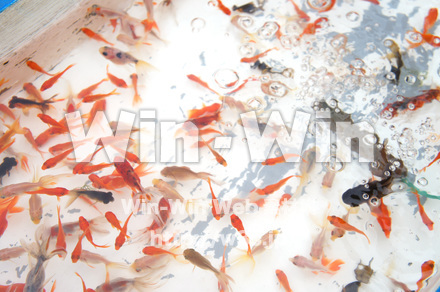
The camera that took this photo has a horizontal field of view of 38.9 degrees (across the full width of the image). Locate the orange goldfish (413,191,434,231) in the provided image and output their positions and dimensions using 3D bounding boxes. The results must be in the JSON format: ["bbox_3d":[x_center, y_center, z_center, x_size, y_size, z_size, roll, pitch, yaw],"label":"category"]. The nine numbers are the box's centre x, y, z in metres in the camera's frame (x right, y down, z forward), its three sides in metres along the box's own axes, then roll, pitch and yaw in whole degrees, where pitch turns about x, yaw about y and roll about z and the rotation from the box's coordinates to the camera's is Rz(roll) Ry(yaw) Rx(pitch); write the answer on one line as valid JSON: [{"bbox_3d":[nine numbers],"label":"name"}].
[{"bbox_3d":[0.240,0.077,0.736,0.013,0.013,0.053,-9,56,-6],"label":"orange goldfish"}]

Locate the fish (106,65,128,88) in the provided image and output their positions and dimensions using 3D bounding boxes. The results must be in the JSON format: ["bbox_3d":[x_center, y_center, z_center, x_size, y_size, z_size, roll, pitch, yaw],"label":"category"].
[{"bbox_3d":[-0.140,-0.093,0.855,0.013,0.013,0.045,-38,63,-23],"label":"fish"}]

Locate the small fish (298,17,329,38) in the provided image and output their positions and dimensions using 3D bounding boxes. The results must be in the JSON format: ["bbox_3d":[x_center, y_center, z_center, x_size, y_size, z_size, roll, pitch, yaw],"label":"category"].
[{"bbox_3d":[0.135,-0.170,0.897,0.052,0.015,0.013,-33,68,-15],"label":"small fish"}]

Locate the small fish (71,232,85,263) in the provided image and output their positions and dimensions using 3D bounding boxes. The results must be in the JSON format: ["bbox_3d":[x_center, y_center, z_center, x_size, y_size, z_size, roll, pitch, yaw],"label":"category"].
[{"bbox_3d":[-0.169,0.121,0.750,0.011,0.015,0.040,12,64,6],"label":"small fish"}]

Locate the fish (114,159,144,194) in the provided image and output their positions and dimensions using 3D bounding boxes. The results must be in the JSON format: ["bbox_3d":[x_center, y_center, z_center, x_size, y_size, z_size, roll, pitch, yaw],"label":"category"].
[{"bbox_3d":[-0.112,0.039,0.775,0.016,0.022,0.073,-33,63,-19],"label":"fish"}]

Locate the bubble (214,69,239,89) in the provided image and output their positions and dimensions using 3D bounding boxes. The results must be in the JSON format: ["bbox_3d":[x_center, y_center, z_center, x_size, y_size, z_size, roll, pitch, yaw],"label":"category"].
[{"bbox_3d":[0.007,-0.079,0.721,0.027,0.014,0.027,0,60,7],"label":"bubble"}]

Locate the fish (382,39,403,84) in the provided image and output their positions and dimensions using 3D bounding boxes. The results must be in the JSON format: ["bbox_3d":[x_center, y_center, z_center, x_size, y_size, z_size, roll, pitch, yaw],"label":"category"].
[{"bbox_3d":[0.237,-0.117,0.864,0.016,0.021,0.070,1,59,0],"label":"fish"}]

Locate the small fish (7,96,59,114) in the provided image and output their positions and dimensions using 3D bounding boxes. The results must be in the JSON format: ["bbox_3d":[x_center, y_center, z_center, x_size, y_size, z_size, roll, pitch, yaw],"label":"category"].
[{"bbox_3d":[-0.251,-0.056,0.834,0.063,0.018,0.018,3,63,1],"label":"small fish"}]

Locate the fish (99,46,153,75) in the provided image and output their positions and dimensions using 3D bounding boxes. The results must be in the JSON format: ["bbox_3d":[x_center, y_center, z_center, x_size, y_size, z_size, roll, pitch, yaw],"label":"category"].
[{"bbox_3d":[-0.118,-0.107,0.779,0.081,0.021,0.018,22,65,18],"label":"fish"}]

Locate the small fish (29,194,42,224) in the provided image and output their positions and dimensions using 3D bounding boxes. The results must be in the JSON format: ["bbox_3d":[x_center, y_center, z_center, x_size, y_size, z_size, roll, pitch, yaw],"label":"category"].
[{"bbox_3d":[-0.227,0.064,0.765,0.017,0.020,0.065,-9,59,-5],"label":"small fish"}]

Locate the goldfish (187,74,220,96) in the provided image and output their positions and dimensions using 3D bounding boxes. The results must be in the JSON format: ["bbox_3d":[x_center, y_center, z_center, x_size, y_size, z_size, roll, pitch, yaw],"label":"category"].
[{"bbox_3d":[-0.019,-0.071,0.741,0.054,0.012,0.010,34,69,23],"label":"goldfish"}]

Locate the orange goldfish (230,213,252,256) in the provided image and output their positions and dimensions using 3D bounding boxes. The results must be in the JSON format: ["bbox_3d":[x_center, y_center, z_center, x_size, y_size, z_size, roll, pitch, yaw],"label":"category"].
[{"bbox_3d":[0.024,0.106,0.731,0.012,0.016,0.058,-18,59,-12],"label":"orange goldfish"}]

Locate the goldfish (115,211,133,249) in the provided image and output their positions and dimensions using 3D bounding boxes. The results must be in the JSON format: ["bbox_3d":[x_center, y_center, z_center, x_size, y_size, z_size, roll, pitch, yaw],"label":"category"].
[{"bbox_3d":[-0.104,0.093,0.679,0.012,0.013,0.045,15,61,9],"label":"goldfish"}]

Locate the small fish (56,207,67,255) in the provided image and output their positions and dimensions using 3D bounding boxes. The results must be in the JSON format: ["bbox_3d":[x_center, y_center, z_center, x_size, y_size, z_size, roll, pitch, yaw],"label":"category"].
[{"bbox_3d":[-0.189,0.100,0.734,0.011,0.016,0.062,-9,59,-5],"label":"small fish"}]

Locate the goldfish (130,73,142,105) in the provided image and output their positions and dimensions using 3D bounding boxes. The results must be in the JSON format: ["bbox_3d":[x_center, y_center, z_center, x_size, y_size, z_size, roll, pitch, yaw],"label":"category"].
[{"bbox_3d":[-0.102,-0.070,0.755,0.011,0.012,0.047,-10,59,1],"label":"goldfish"}]

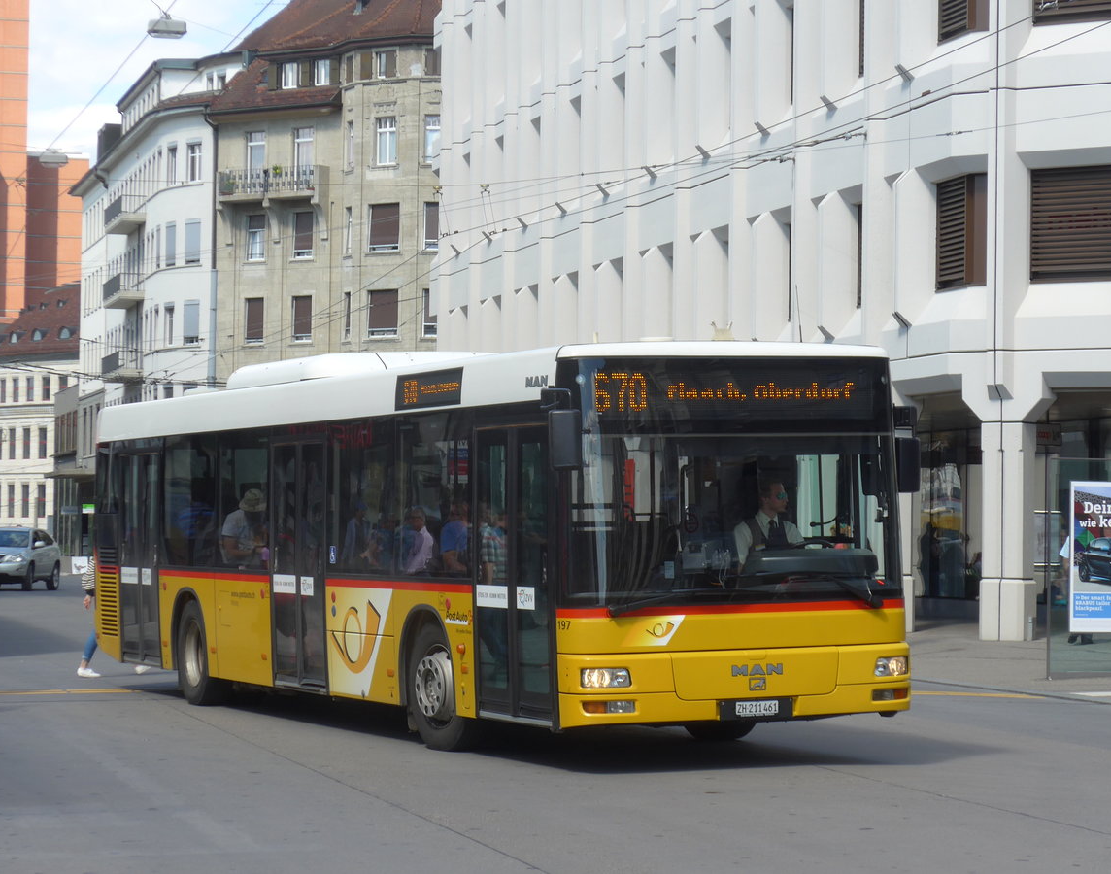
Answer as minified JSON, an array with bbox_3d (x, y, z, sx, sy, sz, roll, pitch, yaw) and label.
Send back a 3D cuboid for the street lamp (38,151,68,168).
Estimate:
[{"bbox_3d":[-11.235,-6.220,73.000,0.650,0.380,0.360,1,-1,-9],"label":"street lamp"}]

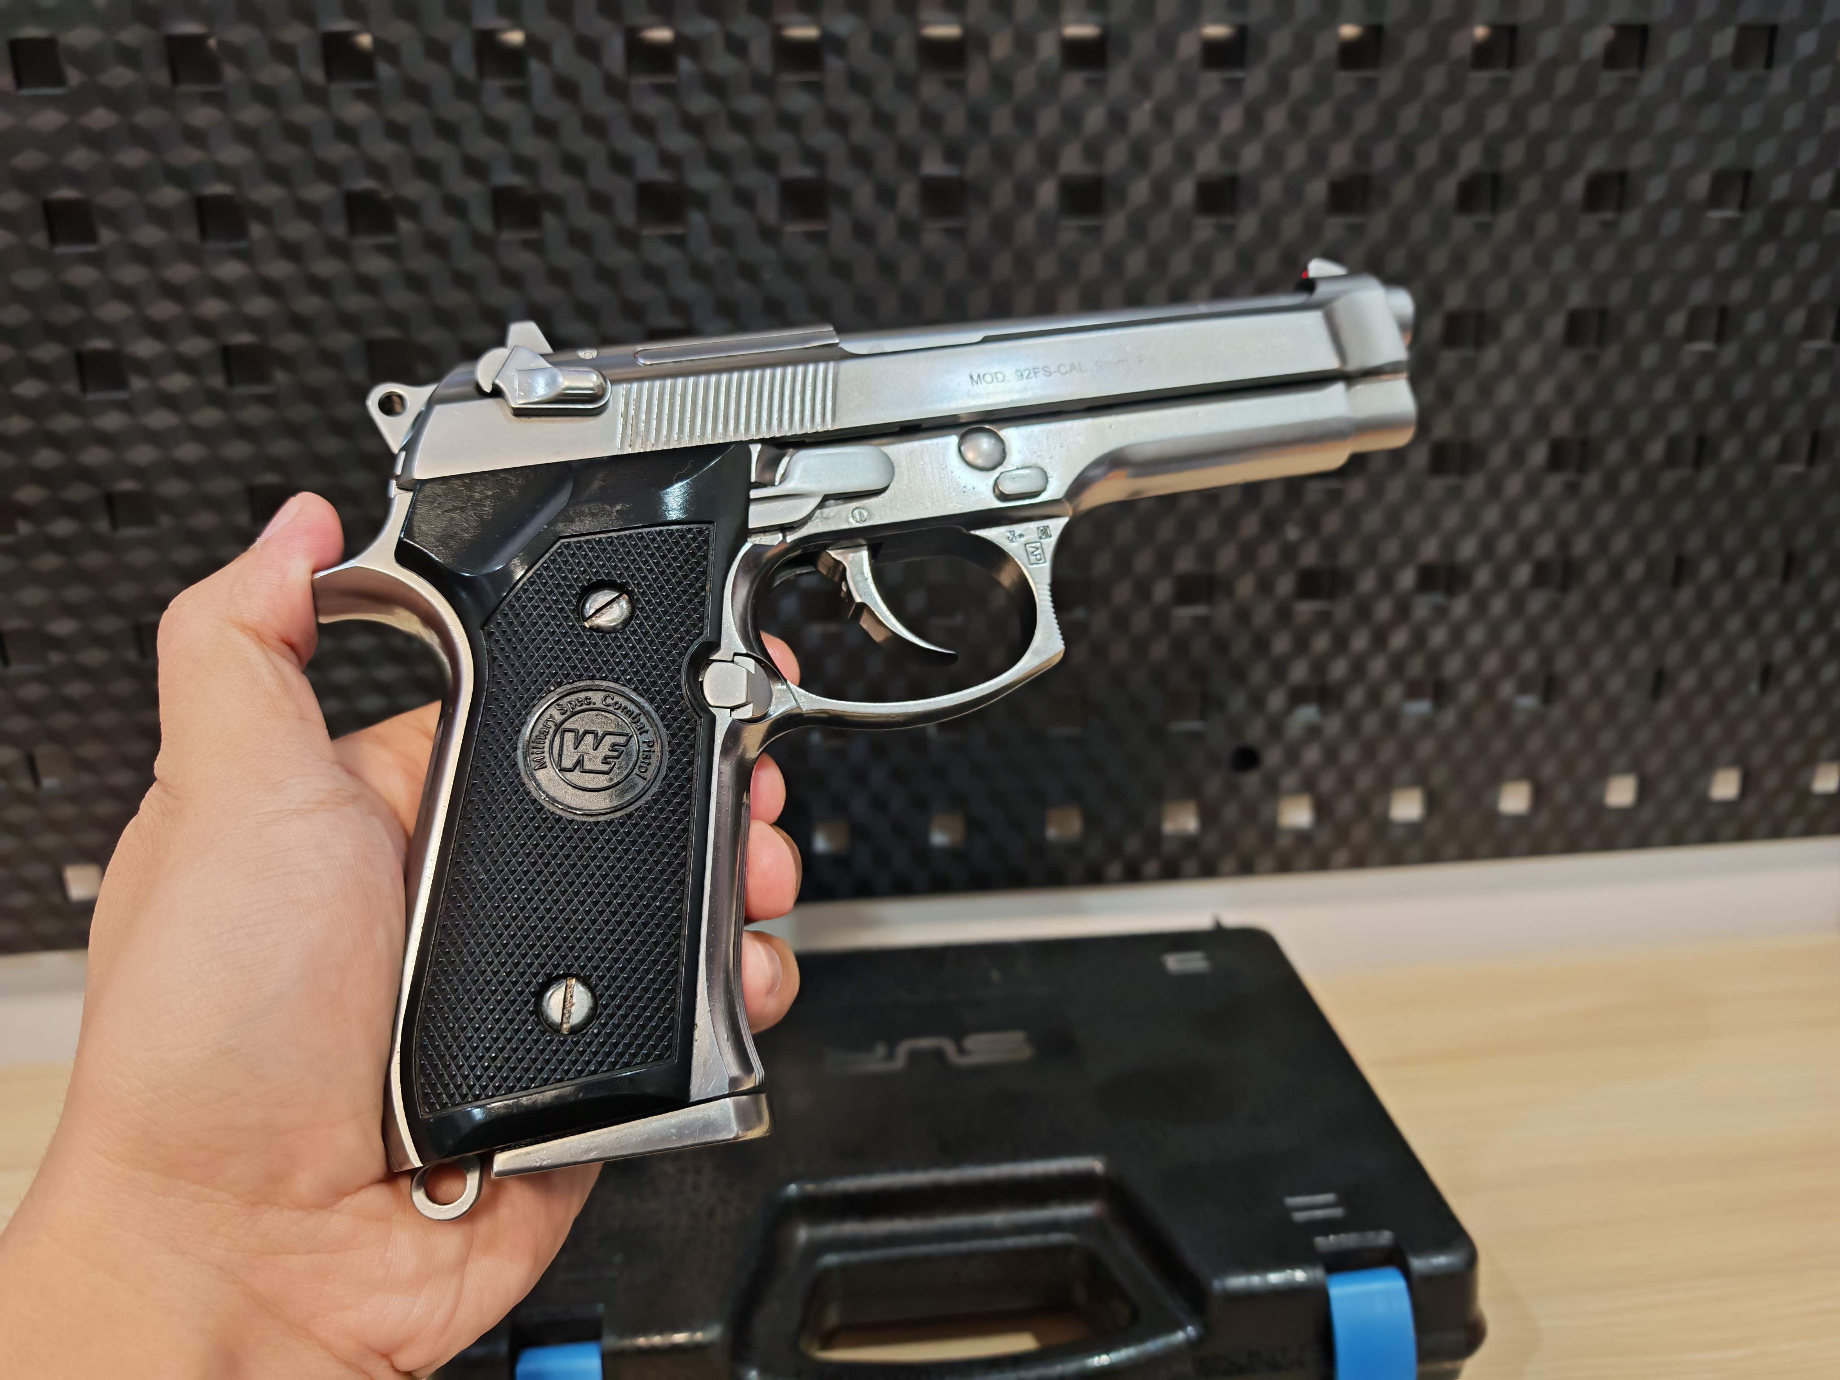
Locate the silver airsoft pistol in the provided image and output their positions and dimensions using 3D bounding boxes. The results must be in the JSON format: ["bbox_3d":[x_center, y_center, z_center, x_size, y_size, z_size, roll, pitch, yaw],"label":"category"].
[{"bbox_3d":[0.009,-0.007,0.225,0.216,0.138,0.037,-10,-12,-16],"label":"silver airsoft pistol"}]

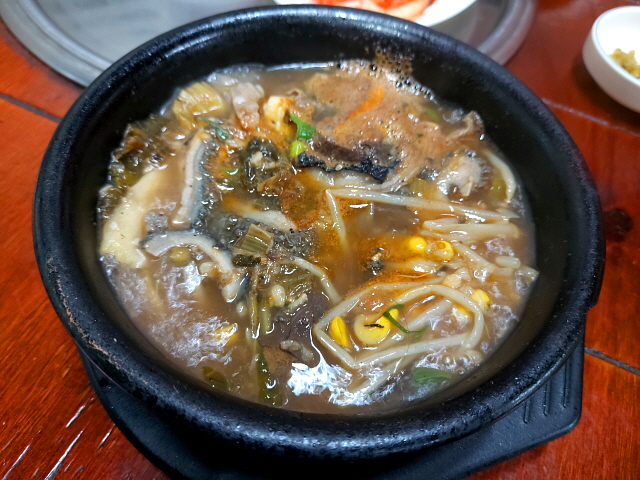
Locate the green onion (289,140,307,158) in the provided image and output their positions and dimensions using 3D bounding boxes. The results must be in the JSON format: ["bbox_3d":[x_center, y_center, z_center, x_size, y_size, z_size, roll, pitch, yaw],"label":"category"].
[{"bbox_3d":[-0.009,-0.035,0.179,0.006,0.006,0.006,6,56,-2],"label":"green onion"}]

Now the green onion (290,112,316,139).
[{"bbox_3d":[-0.007,-0.046,0.186,0.008,0.006,0.013,-21,60,-19],"label":"green onion"}]

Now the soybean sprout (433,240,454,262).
[{"bbox_3d":[0.042,0.004,0.159,0.005,0.005,0.007,-30,64,-23],"label":"soybean sprout"}]

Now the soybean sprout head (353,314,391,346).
[{"bbox_3d":[0.016,0.028,0.141,0.011,0.006,0.009,1,56,-5],"label":"soybean sprout head"}]

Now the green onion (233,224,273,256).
[{"bbox_3d":[-0.022,0.000,0.153,0.011,0.006,0.009,21,56,9],"label":"green onion"}]

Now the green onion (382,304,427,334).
[{"bbox_3d":[0.026,0.025,0.143,0.014,0.004,0.006,28,58,13],"label":"green onion"}]

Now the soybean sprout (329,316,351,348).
[{"bbox_3d":[0.006,0.028,0.139,0.005,0.005,0.009,-13,58,-14],"label":"soybean sprout"}]

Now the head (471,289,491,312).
[{"bbox_3d":[0.052,0.020,0.150,0.005,0.005,0.007,-18,60,-17],"label":"head"}]

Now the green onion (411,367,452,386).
[{"bbox_3d":[0.032,0.040,0.134,0.012,0.004,0.005,6,55,-2],"label":"green onion"}]

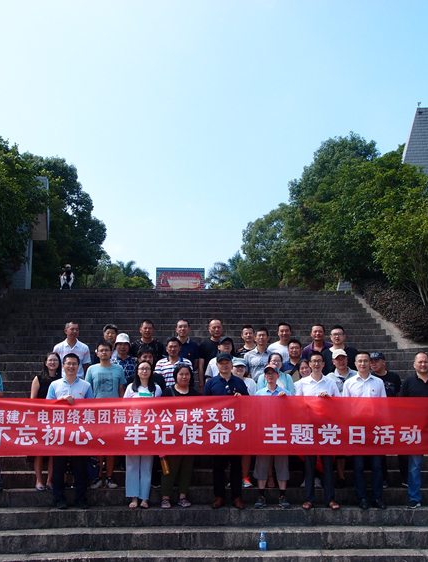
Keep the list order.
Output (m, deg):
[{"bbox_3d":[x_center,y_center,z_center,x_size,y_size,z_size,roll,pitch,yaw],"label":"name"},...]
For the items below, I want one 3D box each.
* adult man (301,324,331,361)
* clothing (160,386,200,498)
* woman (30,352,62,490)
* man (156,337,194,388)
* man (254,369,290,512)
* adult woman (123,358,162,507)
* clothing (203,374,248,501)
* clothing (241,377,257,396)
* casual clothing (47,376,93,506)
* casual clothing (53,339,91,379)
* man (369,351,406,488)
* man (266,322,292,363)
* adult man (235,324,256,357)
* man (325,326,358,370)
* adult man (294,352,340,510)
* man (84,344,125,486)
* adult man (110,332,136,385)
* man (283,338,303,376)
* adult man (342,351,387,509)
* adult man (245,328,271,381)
[{"bbox_3d":[1.363,1.422,8.640,0.490,1.699,0.300,-1,-12,4],"label":"adult man"},{"bbox_3d":[-0.384,1.786,7.234,0.470,1.210,0.320,1,-13,-3],"label":"clothing"},{"bbox_3d":[-1.976,1.655,7.771,0.440,1.589,0.280,2,-12,-8],"label":"woman"},{"bbox_3d":[-0.490,1.512,8.064,0.480,1.640,0.320,0,-12,-2],"label":"man"},{"bbox_3d":[0.666,1.736,7.339,0.460,1.578,0.360,-1,-12,2],"label":"man"},{"bbox_3d":[-0.808,1.721,7.346,0.460,1.649,0.340,0,-12,-3],"label":"adult woman"},{"bbox_3d":[0.131,1.763,7.397,0.510,1.410,0.310,0,-12,0],"label":"clothing"},{"bbox_3d":[0.332,1.448,7.834,0.430,0.600,0.270,0,-12,0],"label":"clothing"},{"bbox_3d":[-1.620,1.783,7.335,0.540,1.399,0.340,0,-12,-6],"label":"casual clothing"},{"bbox_3d":[-1.874,1.117,8.605,0.510,0.700,0.300,1,-12,-6],"label":"casual clothing"},{"bbox_3d":[2.032,1.617,7.698,0.500,1.572,0.320,-2,-12,7],"label":"man"},{"bbox_3d":[0.938,1.409,8.643,0.490,1.727,0.300,-1,-12,3],"label":"man"},{"bbox_3d":[0.434,1.390,8.425,0.470,1.650,0.320,-1,-12,1],"label":"adult man"},{"bbox_3d":[1.663,1.416,8.544,0.510,1.673,0.300,-1,-12,5],"label":"man"},{"bbox_3d":[1.160,1.665,7.352,0.520,1.709,0.360,-2,-12,4],"label":"adult man"},{"bbox_3d":[-1.268,1.553,7.595,0.480,1.711,0.320,1,-13,-5],"label":"man"},{"bbox_3d":[-1.140,1.507,8.184,0.500,1.698,0.300,1,-12,-3],"label":"adult man"},{"bbox_3d":[1.013,1.547,8.176,0.480,1.617,0.300,-1,-12,3],"label":"man"},{"bbox_3d":[1.717,1.678,7.414,0.530,1.748,0.360,-2,-12,6],"label":"adult man"},{"bbox_3d":[0.559,1.452,8.074,0.470,1.734,0.320,-1,-12,2],"label":"adult man"}]

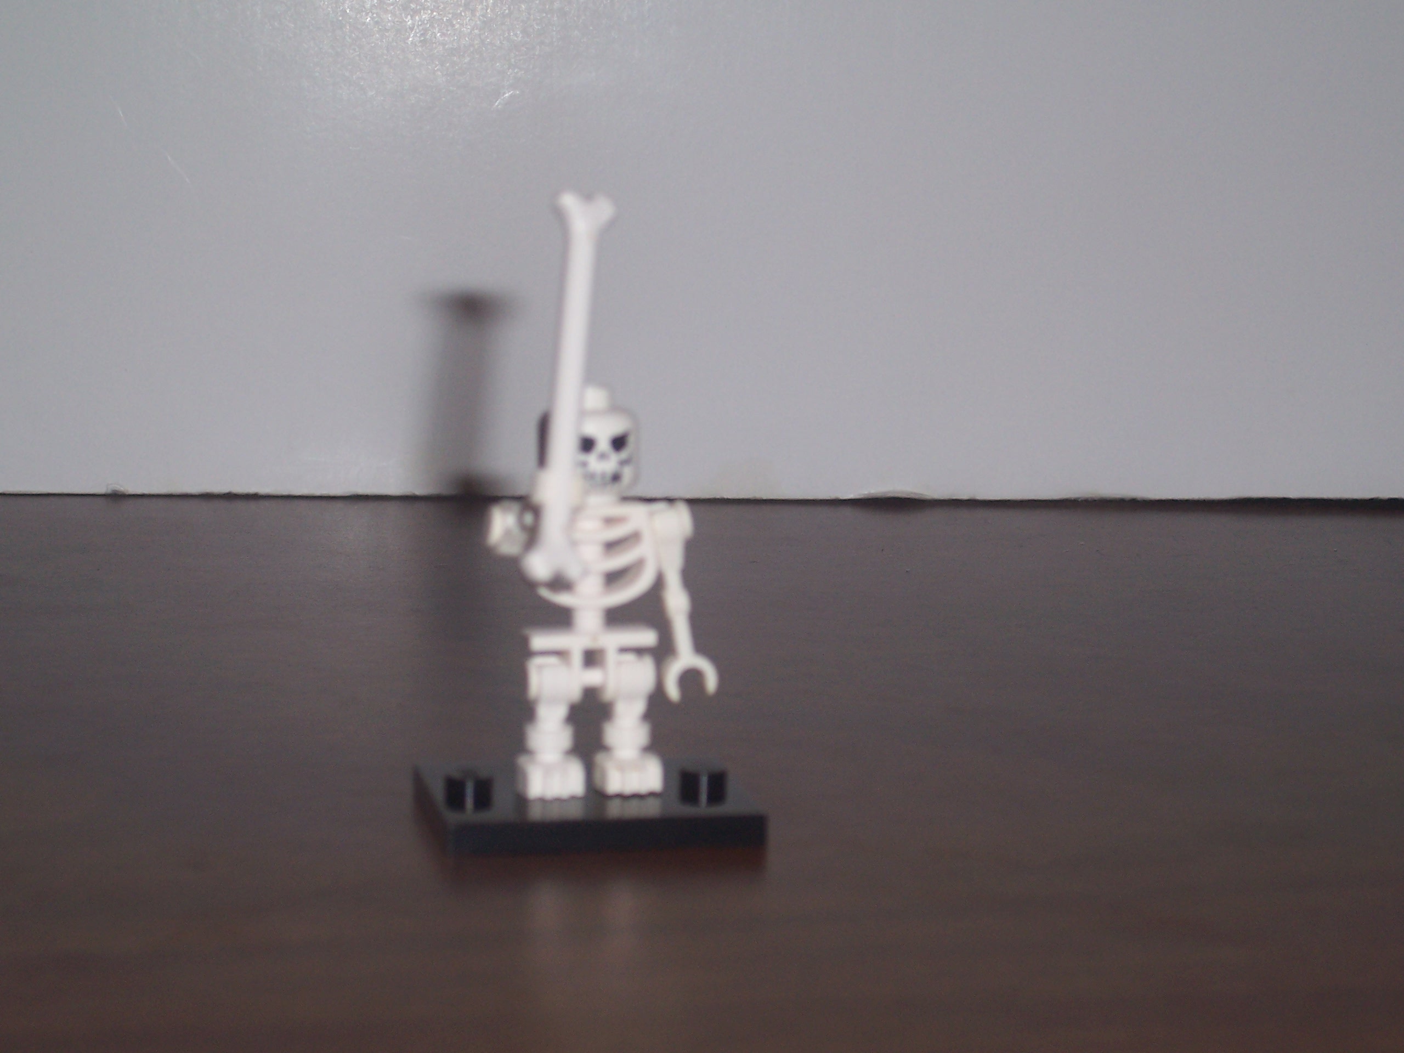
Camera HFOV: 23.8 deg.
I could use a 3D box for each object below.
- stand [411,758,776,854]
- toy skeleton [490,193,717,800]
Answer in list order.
[{"bbox_3d":[-0.012,0.027,0.337,0.032,0.005,0.024,-1,11,-12],"label":"stand"},{"bbox_3d":[-0.008,-0.002,0.325,0.024,0.060,0.024,-1,11,-12],"label":"toy skeleton"}]

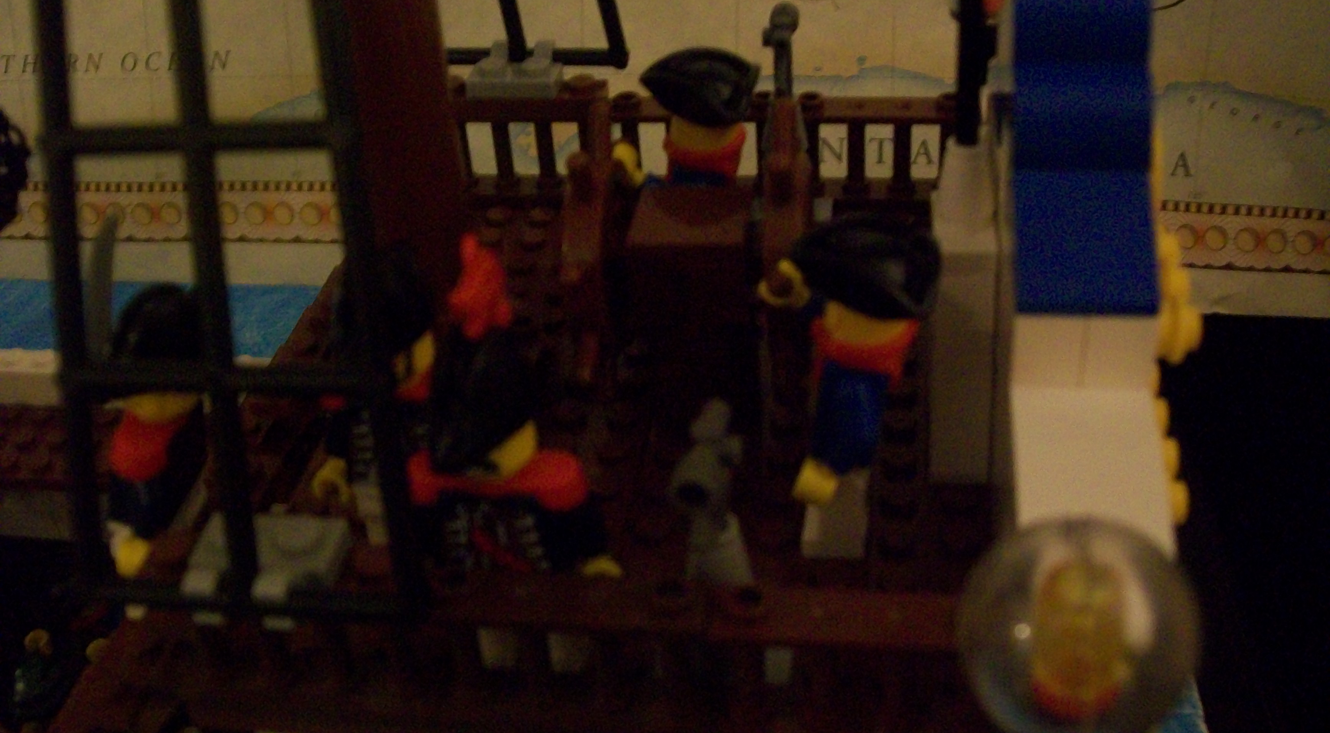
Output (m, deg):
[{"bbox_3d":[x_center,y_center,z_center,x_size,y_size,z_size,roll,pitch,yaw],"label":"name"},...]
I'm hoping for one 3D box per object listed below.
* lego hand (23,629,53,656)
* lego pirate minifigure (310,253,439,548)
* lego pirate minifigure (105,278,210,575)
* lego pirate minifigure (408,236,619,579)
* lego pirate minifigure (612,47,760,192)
[{"bbox_3d":[-0.110,0.048,0.243,0.005,0.005,0.005,12,40,22],"label":"lego hand"},{"bbox_3d":[-0.032,0.006,0.173,0.024,0.049,0.016,1,37,9],"label":"lego pirate minifigure"},{"bbox_3d":[-0.062,0.011,0.172,0.017,0.049,0.023,23,39,13],"label":"lego pirate minifigure"},{"bbox_3d":[-0.018,0.011,0.155,0.024,0.059,0.017,1,37,9],"label":"lego pirate minifigure"},{"bbox_3d":[0.005,-0.029,0.218,0.021,0.046,0.023,-9,37,-5],"label":"lego pirate minifigure"}]

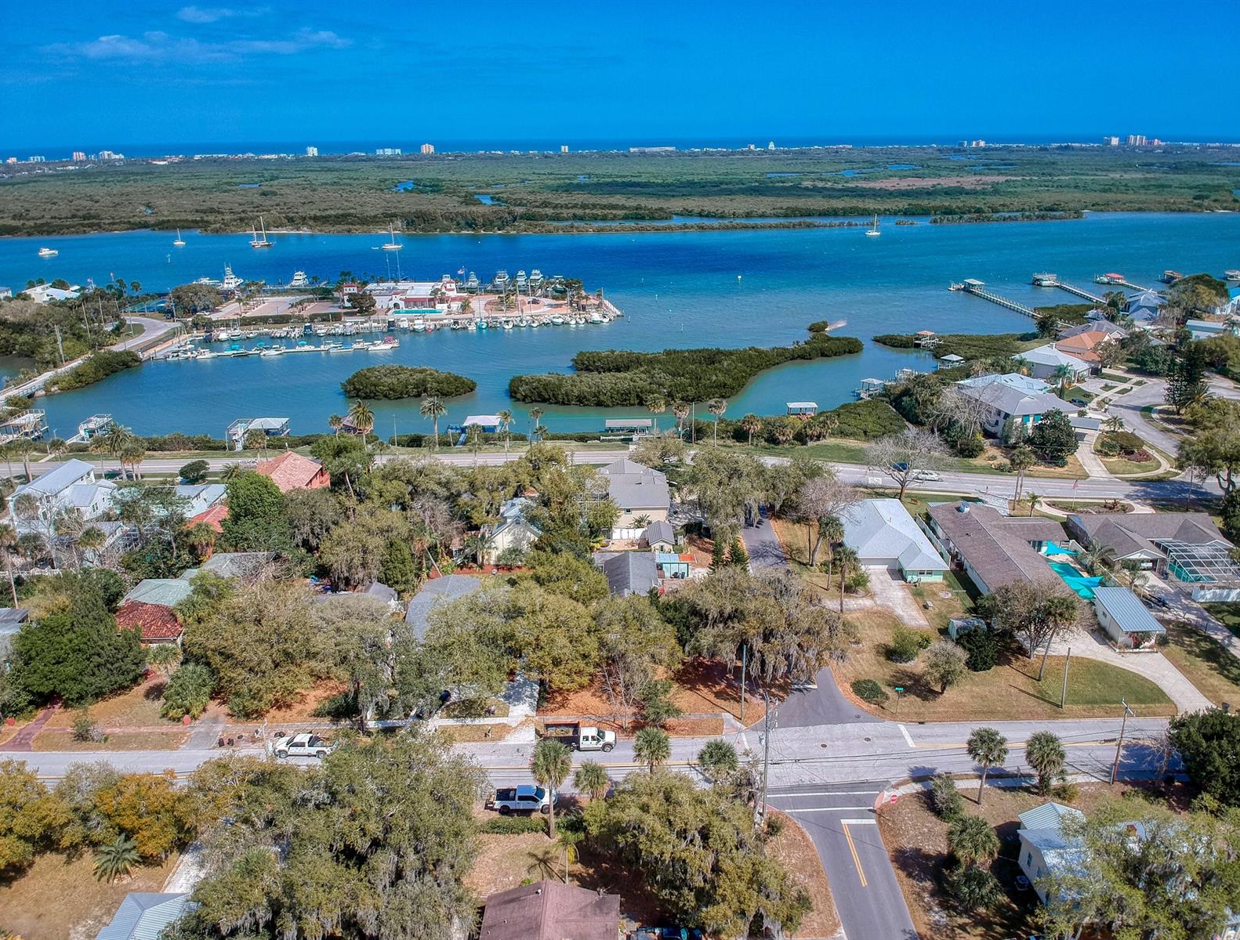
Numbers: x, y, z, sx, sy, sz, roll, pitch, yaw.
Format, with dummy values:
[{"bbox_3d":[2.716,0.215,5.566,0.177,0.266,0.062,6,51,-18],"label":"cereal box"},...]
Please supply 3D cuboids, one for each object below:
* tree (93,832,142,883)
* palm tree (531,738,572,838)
[{"bbox_3d":[-44.113,34.023,79.267,4.230,2.900,4.230,-1,20,0],"label":"tree"},{"bbox_3d":[-5.921,28.794,81.082,3.450,10.630,3.450,-1,20,0],"label":"palm tree"}]

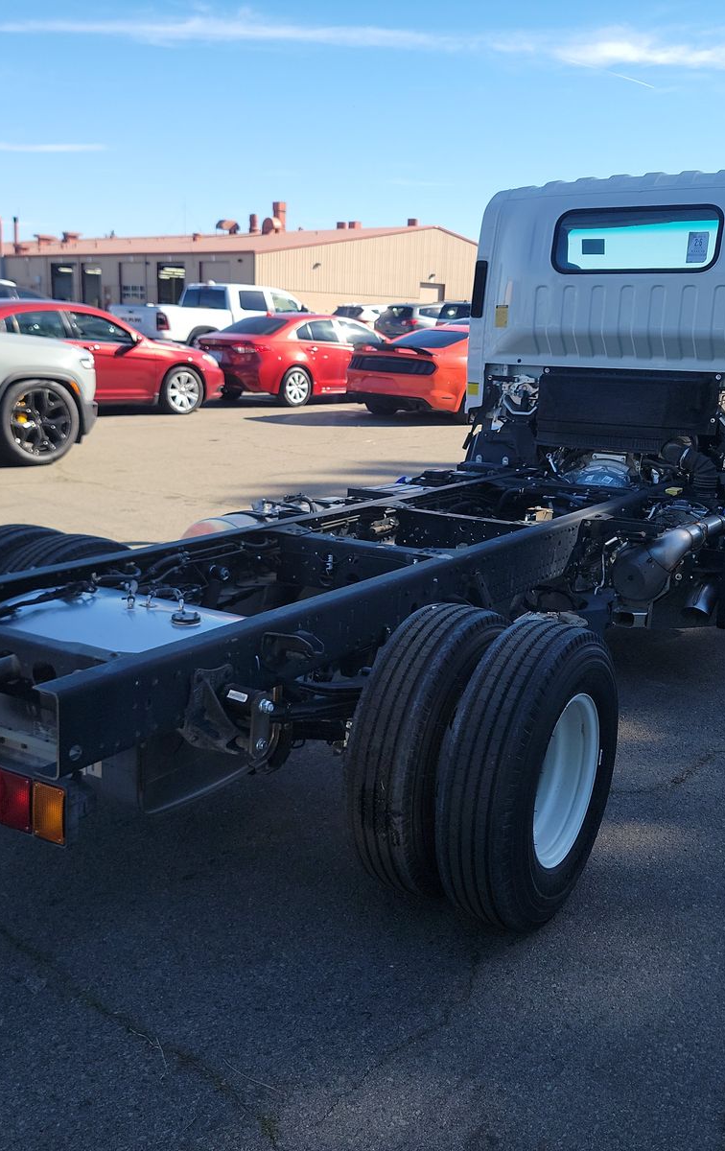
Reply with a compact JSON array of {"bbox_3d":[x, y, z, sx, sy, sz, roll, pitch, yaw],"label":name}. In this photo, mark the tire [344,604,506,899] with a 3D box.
[{"bbox_3d":[0.230,0.467,2.847,0.210,0.770,0.770,10,16,30],"label":"tire"}]

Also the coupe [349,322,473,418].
[{"bbox_3d":[1.828,-3.292,17.217,1.920,1.380,4.790,13,17,39],"label":"coupe"}]

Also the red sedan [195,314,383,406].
[{"bbox_3d":[-0.805,-3.800,18.600,1.810,1.450,4.720,13,18,40],"label":"red sedan"}]

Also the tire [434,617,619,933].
[{"bbox_3d":[0.441,0.502,2.722,0.210,0.770,0.770,10,16,30],"label":"tire"}]

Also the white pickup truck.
[{"bbox_3d":[-2.944,-5.840,25.087,2.060,1.960,5.900,14,18,42],"label":"white pickup truck"}]

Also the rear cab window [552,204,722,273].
[{"bbox_3d":[1.461,-1.787,5.663,0.910,0.315,0.040,10,14,30],"label":"rear cab window"}]

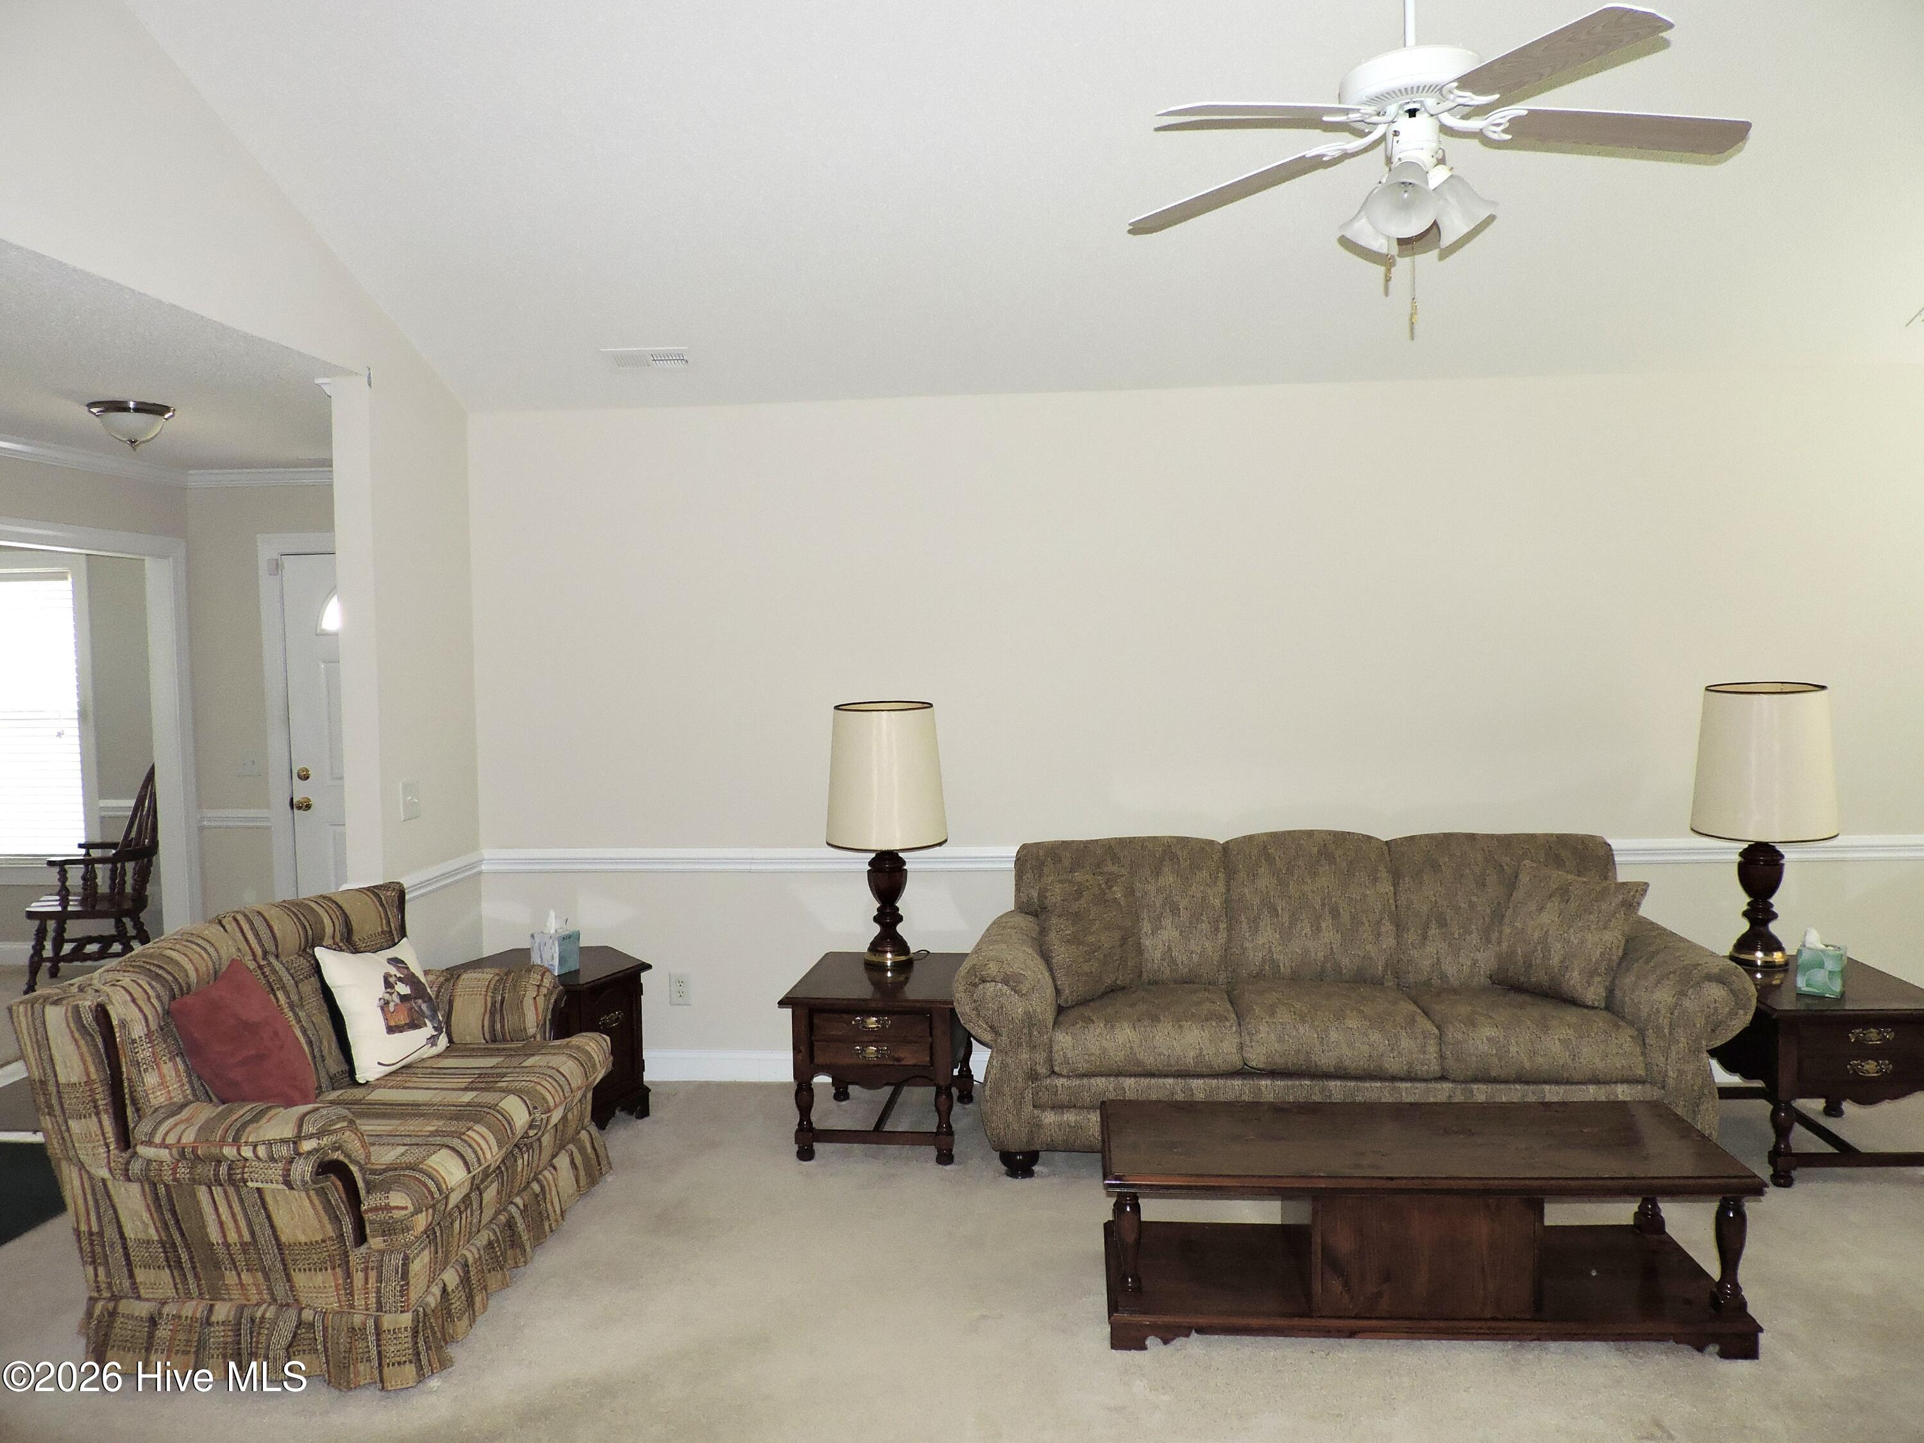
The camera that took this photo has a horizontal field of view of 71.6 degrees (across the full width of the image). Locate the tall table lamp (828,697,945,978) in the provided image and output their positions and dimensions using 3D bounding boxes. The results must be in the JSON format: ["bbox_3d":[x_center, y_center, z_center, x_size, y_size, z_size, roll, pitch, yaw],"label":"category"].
[{"bbox_3d":[-0.252,0.391,4.516,0.415,0.885,0.415,-1,3,5],"label":"tall table lamp"}]

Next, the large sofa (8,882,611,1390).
[{"bbox_3d":[-1.510,0.947,3.396,0.905,0.885,1.220,-1,3,6],"label":"large sofa"}]

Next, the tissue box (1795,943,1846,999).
[{"bbox_3d":[2.580,0.749,4.000,0.110,0.132,0.110,2,4,40],"label":"tissue box"}]

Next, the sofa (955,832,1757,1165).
[{"bbox_3d":[1.122,0.835,4.198,2.230,0.930,0.900,-1,3,4],"label":"sofa"}]

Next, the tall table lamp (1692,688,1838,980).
[{"bbox_3d":[2.551,0.332,4.247,0.410,0.885,0.410,-1,3,4],"label":"tall table lamp"}]

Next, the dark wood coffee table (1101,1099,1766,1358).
[{"bbox_3d":[1.042,1.181,3.161,1.410,0.390,0.515,-1,3,4],"label":"dark wood coffee table"}]

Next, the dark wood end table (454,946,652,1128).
[{"bbox_3d":[-1.403,1.085,4.532,0.600,0.512,0.645,1,4,27],"label":"dark wood end table"}]

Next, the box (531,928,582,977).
[{"bbox_3d":[-1.352,0.768,4.439,0.110,0.130,0.110,0,4,24],"label":"box"}]

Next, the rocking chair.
[{"bbox_3d":[-4.142,0.740,6.444,0.620,1.090,0.600,-2,3,-17],"label":"rocking chair"}]

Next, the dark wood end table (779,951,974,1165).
[{"bbox_3d":[-0.234,1.073,4.327,0.550,0.495,0.670,-1,3,6],"label":"dark wood end table"}]

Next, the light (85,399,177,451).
[{"bbox_3d":[-2.812,-0.990,4.524,0.262,0.146,0.262,-1,3,5],"label":"light"}]

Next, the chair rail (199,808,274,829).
[{"bbox_3d":[-3.442,0.463,6.332,0.360,0.083,0.030,-1,3,4],"label":"chair rail"}]

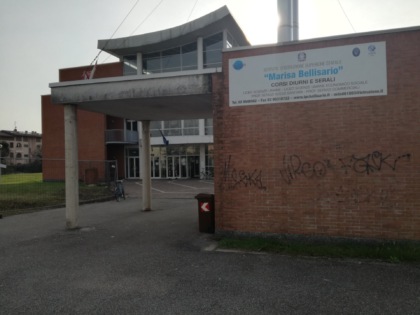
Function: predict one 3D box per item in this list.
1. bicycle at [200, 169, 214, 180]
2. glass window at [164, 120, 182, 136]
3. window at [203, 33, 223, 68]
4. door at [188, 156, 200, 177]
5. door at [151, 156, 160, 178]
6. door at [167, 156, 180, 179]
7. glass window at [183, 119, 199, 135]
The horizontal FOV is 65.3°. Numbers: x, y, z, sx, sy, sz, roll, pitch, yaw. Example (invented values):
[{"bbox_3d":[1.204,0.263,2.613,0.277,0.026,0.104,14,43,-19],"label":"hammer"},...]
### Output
[{"bbox_3d":[-0.211,1.654,31.500,1.680,1.080,0.550,-1,-1,18],"label":"bicycle"},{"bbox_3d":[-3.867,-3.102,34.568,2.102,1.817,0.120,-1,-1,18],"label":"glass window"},{"bbox_3d":[0.316,-10.813,33.340,2.106,3.732,0.120,-1,-1,18],"label":"window"},{"bbox_3d":[-1.619,1.052,33.787,1.364,2.247,0.120,-1,-1,18],"label":"door"},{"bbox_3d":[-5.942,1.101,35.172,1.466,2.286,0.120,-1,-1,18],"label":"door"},{"bbox_3d":[-3.789,1.058,34.482,1.558,2.283,0.120,-1,-1,18],"label":"door"},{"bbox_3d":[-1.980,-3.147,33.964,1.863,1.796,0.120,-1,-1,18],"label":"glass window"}]

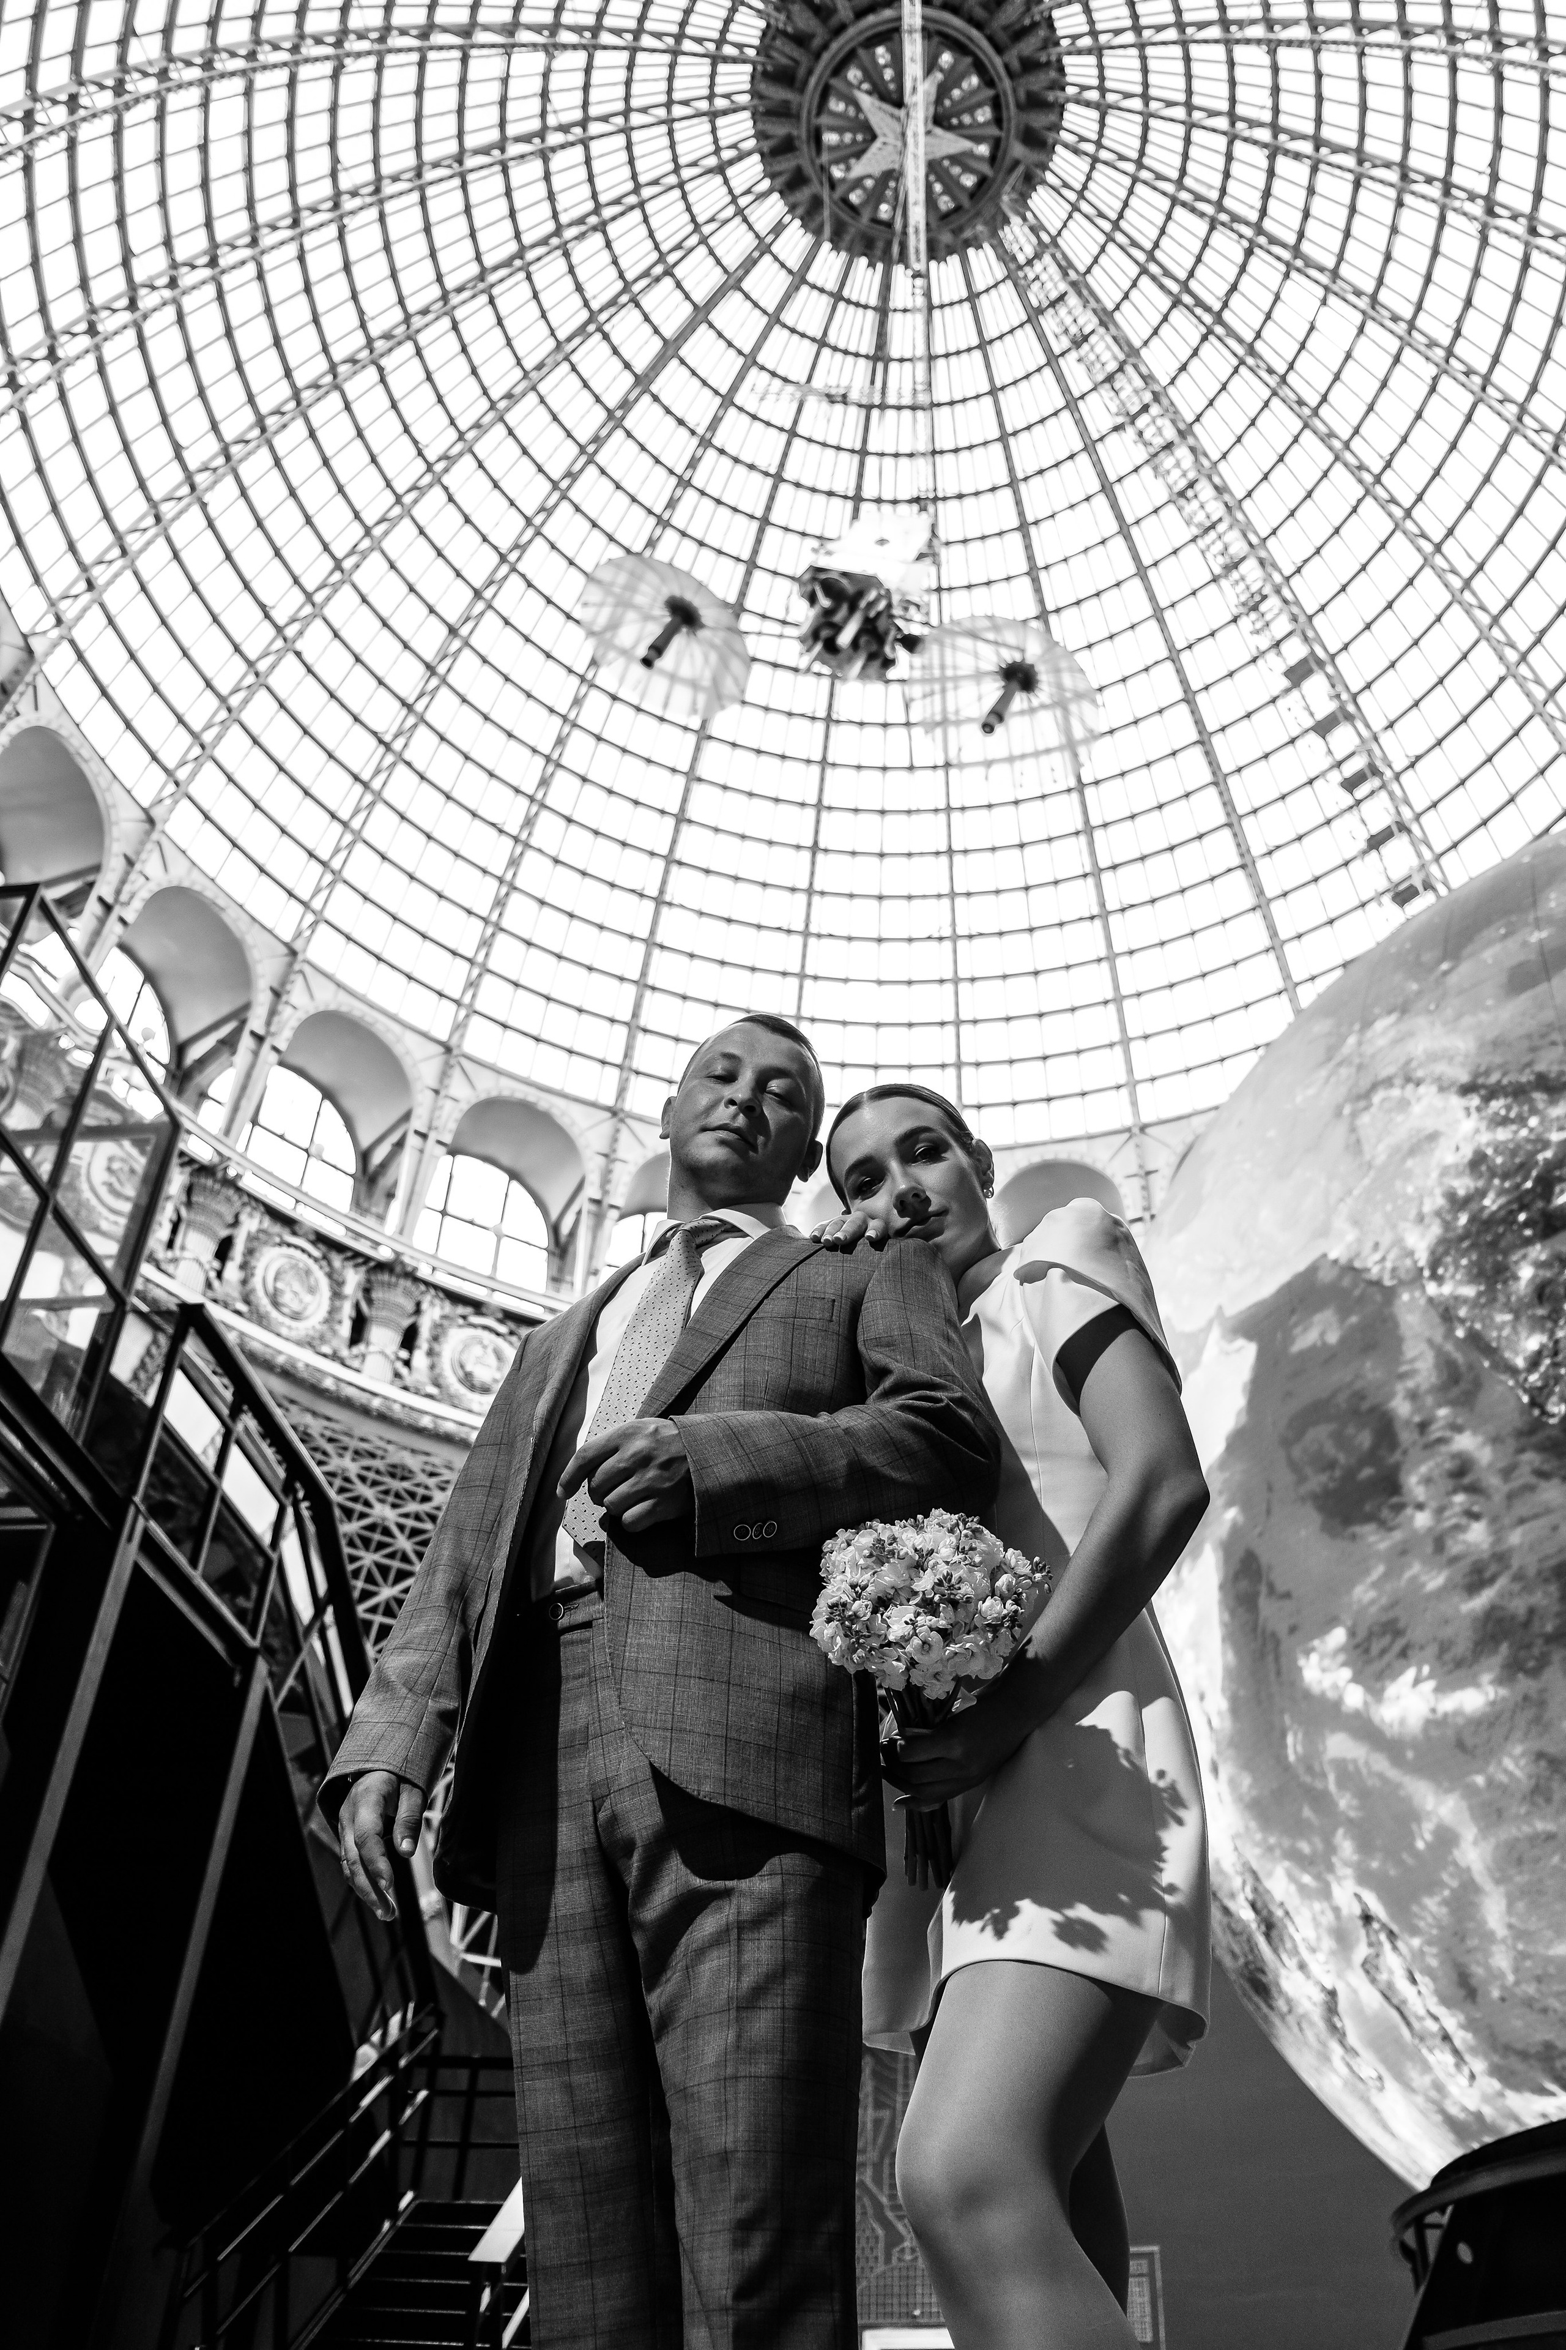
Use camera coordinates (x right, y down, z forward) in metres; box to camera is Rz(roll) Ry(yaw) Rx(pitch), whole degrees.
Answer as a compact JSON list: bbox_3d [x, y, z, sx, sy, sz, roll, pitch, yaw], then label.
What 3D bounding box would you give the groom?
[{"bbox_3d":[-0.089,0.545,1.591,0.580,1.800,0.410,-16,-41,23],"label":"groom"}]

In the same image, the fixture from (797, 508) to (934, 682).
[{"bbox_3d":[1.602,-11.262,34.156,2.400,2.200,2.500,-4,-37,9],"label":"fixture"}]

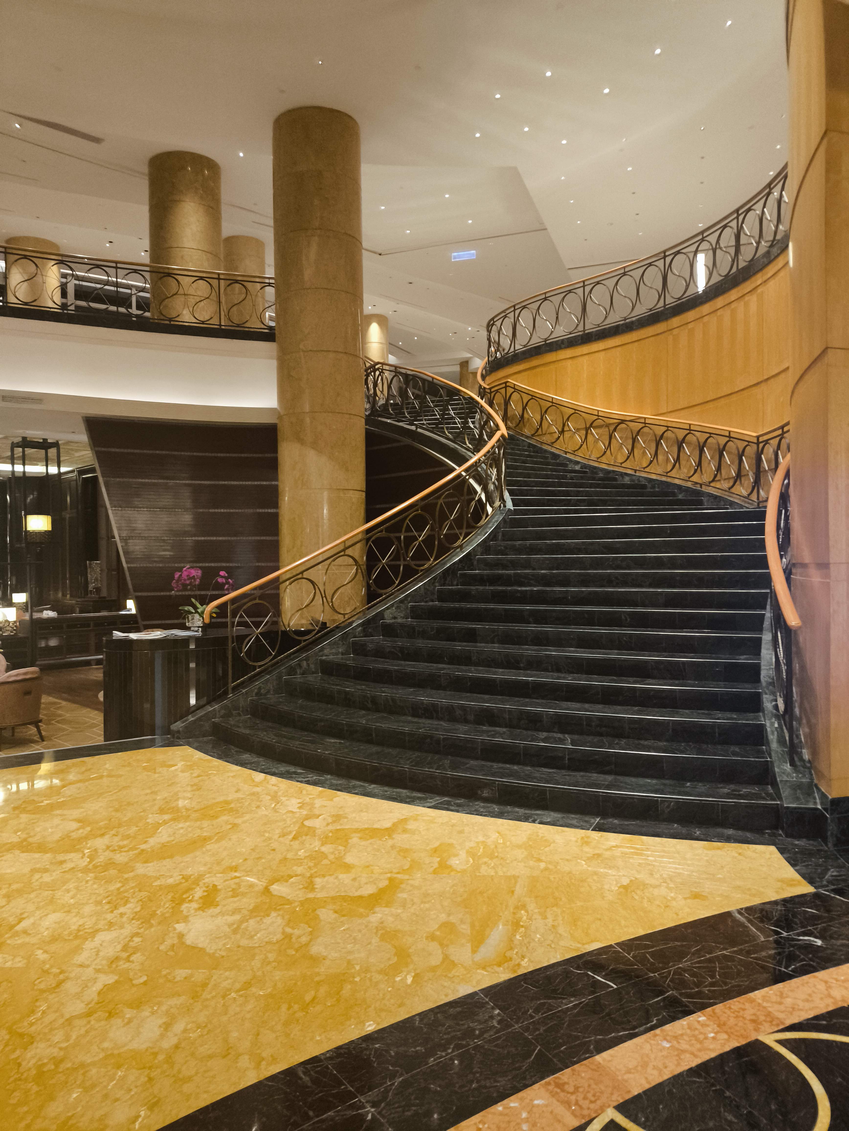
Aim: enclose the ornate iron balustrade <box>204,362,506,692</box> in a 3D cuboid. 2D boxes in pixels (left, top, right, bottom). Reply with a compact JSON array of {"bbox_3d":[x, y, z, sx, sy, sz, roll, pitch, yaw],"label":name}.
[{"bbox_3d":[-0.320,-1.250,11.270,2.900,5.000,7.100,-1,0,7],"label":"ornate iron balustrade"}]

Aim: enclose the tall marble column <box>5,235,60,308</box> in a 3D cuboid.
[{"bbox_3d":[-10.600,-6.550,22.200,1.330,4.200,1.330,-1,0,0],"label":"tall marble column"}]

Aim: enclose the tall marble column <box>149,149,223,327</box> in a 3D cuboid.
[{"bbox_3d":[-4.827,-6.310,16.550,1.410,3.560,1.410,-1,0,0],"label":"tall marble column"}]

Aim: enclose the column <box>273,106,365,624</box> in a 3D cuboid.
[{"bbox_3d":[-1.708,-2.810,13.450,1.410,8.820,1.410,-1,0,0],"label":"column"}]

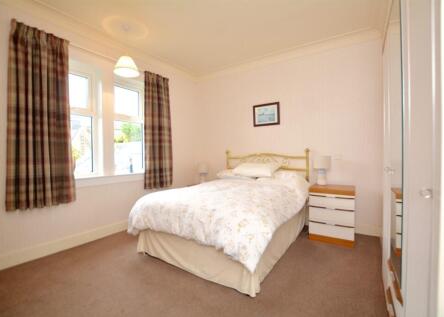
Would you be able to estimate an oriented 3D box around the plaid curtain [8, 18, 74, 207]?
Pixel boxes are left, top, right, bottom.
[{"bbox_3d":[-1.877,-0.417,2.074,0.139,1.824,0.538,1,2,35],"label":"plaid curtain"}]

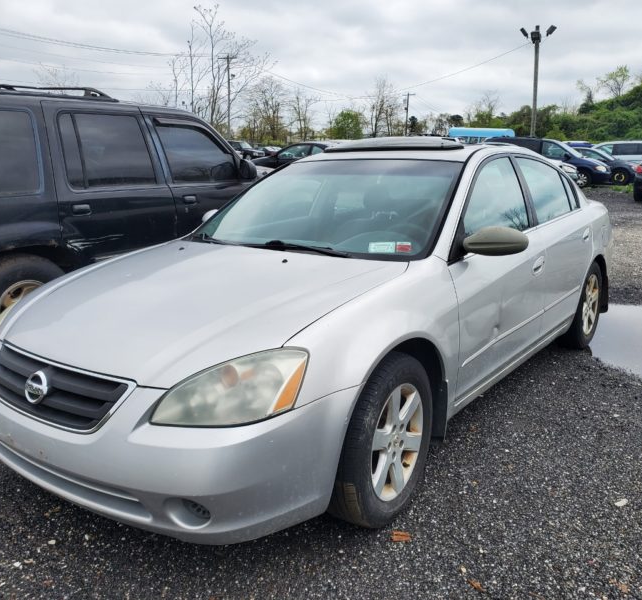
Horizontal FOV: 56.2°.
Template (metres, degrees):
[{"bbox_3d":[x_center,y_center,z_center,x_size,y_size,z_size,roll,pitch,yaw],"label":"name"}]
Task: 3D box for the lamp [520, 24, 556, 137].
[{"bbox_3d":[12.306,-11.302,35.014,2.000,8.700,1.400,4,14,18],"label":"lamp"}]

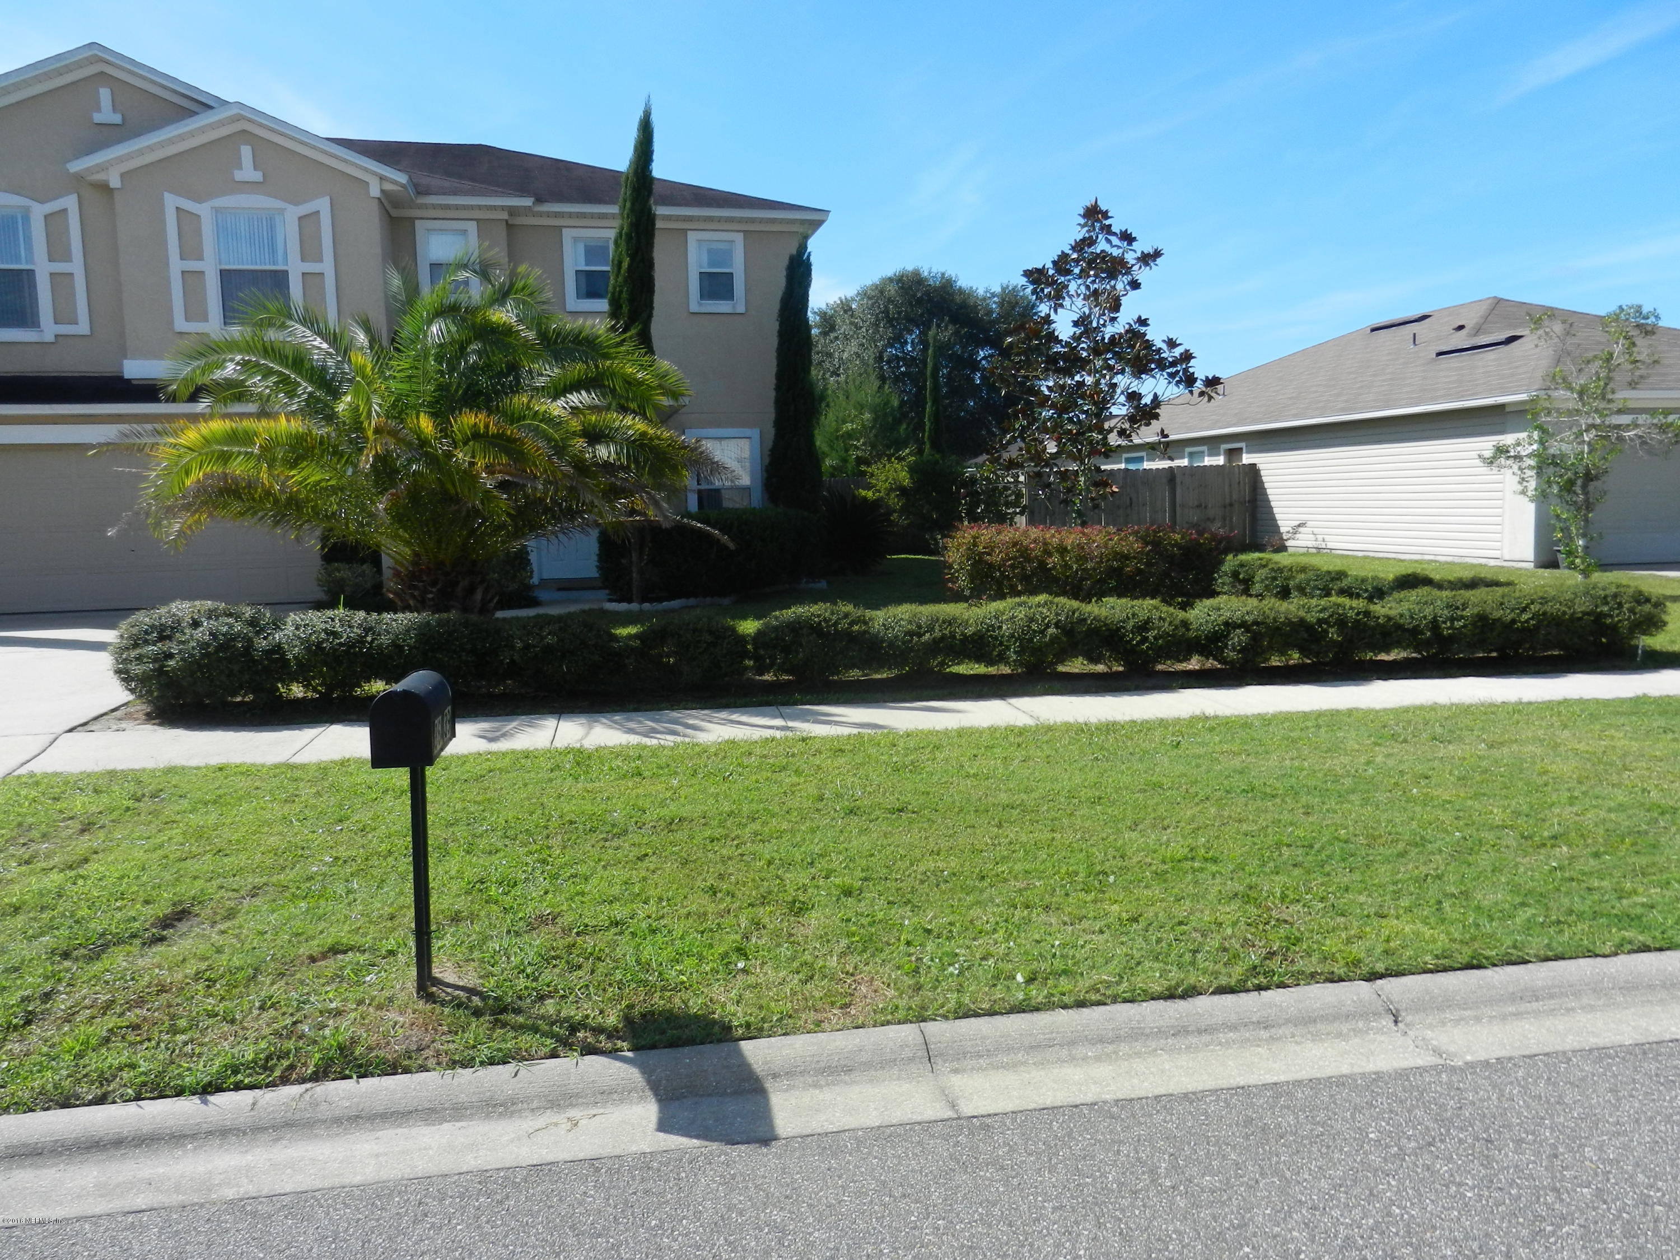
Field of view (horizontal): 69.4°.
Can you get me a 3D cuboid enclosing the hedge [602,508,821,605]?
[{"bbox_3d":[-1.817,-1.152,17.290,3.200,1.200,1.700,-3,6,-12],"label":"hedge"}]

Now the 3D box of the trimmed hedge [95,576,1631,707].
[{"bbox_3d":[0.792,0.023,9.548,11.800,0.660,1.000,-2,6,-6],"label":"trimmed hedge"}]

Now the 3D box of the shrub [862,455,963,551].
[{"bbox_3d":[1.761,-3.004,28.704,2.200,2.300,2.100,-3,6,-12],"label":"shrub"}]

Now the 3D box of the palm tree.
[{"bbox_3d":[-4.524,-2.057,13.299,6.000,4.100,5.800,-3,6,-12],"label":"palm tree"}]

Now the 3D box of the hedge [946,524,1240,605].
[{"bbox_3d":[3.114,-0.896,15.632,3.600,0.930,1.200,-2,6,-3],"label":"hedge"}]

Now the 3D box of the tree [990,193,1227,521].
[{"bbox_3d":[3.702,-3.306,17.367,3.100,5.300,3.000,-3,6,-12],"label":"tree"}]

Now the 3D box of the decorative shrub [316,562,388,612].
[{"bbox_3d":[-6.154,-0.588,15.354,0.850,0.670,0.800,-3,6,-12],"label":"decorative shrub"}]

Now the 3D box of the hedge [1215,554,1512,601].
[{"bbox_3d":[5.372,-0.432,12.887,0.900,0.560,4.500,-3,6,-12],"label":"hedge"}]

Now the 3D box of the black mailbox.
[{"bbox_3d":[-1.355,0.276,3.877,0.178,0.236,0.460,-2,6,-9],"label":"black mailbox"}]

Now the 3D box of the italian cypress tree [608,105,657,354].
[{"bbox_3d":[-2.543,-3.415,15.349,0.680,6.150,0.680,-3,6,-12],"label":"italian cypress tree"}]

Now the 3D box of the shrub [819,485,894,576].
[{"bbox_3d":[0.287,-1.698,20.687,1.350,1.500,1.350,-1,6,0],"label":"shrub"}]

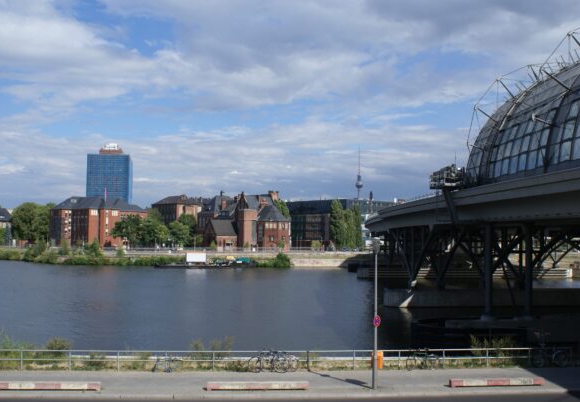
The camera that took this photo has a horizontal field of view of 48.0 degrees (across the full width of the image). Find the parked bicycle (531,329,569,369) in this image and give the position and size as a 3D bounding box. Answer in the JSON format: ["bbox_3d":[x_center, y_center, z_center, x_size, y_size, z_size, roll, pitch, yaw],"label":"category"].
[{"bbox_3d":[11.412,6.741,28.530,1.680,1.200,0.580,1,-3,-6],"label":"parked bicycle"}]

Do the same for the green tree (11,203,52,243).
[{"bbox_3d":[-95.011,8.793,240.397,14.000,16.000,13.000,2,-3,-22],"label":"green tree"}]

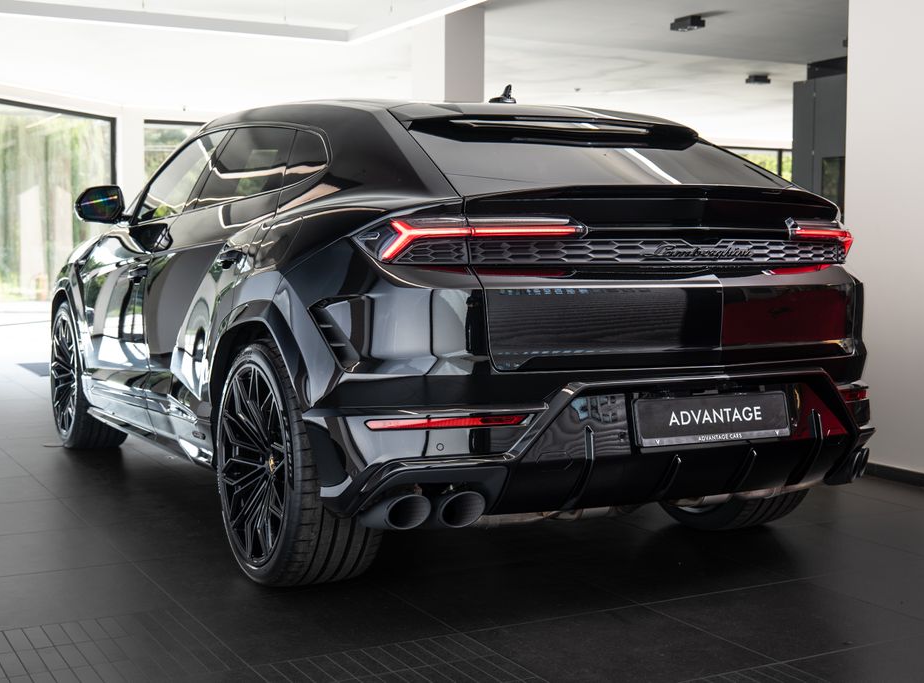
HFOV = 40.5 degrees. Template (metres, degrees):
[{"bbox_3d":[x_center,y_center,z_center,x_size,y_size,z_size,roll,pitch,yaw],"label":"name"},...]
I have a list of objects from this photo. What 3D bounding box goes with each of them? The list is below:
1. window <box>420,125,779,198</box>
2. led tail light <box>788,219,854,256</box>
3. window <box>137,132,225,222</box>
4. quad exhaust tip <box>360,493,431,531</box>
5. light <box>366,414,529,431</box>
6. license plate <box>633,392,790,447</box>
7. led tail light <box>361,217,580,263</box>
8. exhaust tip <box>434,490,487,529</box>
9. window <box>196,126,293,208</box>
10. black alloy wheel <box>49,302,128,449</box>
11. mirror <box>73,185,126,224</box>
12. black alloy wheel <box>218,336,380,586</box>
[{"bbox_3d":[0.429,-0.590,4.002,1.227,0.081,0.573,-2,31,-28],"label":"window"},{"bbox_3d":[1.162,-0.318,4.006,0.151,0.131,0.584,4,6,42],"label":"led tail light"},{"bbox_3d":[-1.223,-0.705,5.421,0.050,0.412,0.865,25,-8,-27],"label":"window"},{"bbox_3d":[-0.181,0.452,3.430,0.110,0.095,0.190,-2,5,-28],"label":"quad exhaust tip"},{"bbox_3d":[-0.043,0.219,3.370,0.424,0.042,0.070,0,4,-6],"label":"light"},{"bbox_3d":[0.715,0.216,3.523,0.529,0.126,0.025,-2,-11,-28],"label":"license plate"},{"bbox_3d":[0.024,-0.279,3.434,0.611,0.125,0.125,0,4,-9],"label":"led tail light"},{"bbox_3d":[-0.025,0.441,3.388,0.111,0.111,0.151,-2,5,-28],"label":"exhaust tip"},{"bbox_3d":[-0.796,-0.675,4.727,0.060,0.365,0.960,25,-8,-27],"label":"window"},{"bbox_3d":[-1.977,0.184,6.723,0.287,0.776,0.776,-2,5,-28],"label":"black alloy wheel"},{"bbox_3d":[-1.695,-0.636,5.825,0.236,0.166,0.161,-2,5,-28],"label":"mirror"},{"bbox_3d":[-0.531,0.384,4.078,0.322,0.776,0.776,-2,5,-28],"label":"black alloy wheel"}]

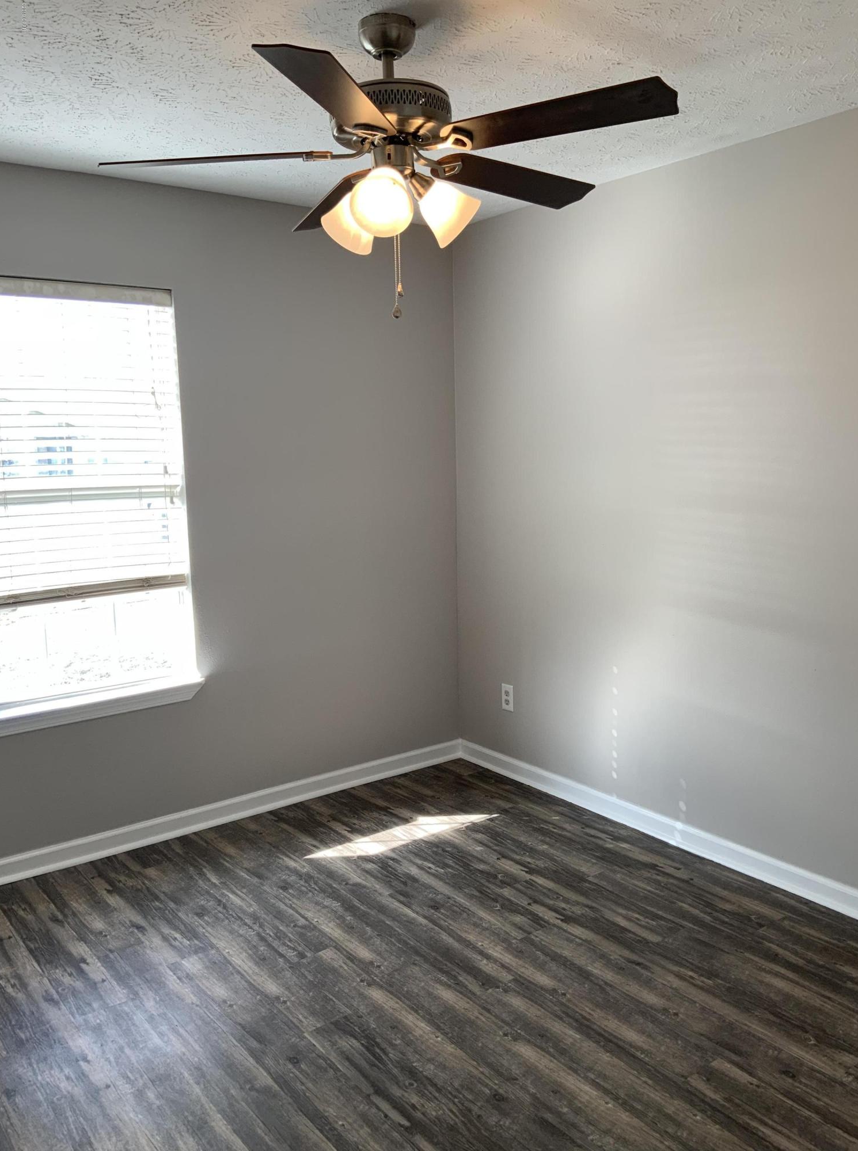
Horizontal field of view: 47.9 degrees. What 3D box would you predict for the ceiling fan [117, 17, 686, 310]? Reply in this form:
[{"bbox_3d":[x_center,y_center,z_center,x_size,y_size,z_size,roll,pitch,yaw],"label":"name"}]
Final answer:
[{"bbox_3d":[-0.100,-0.920,2.205,1.250,0.620,1.260,-2,8,-4],"label":"ceiling fan"}]

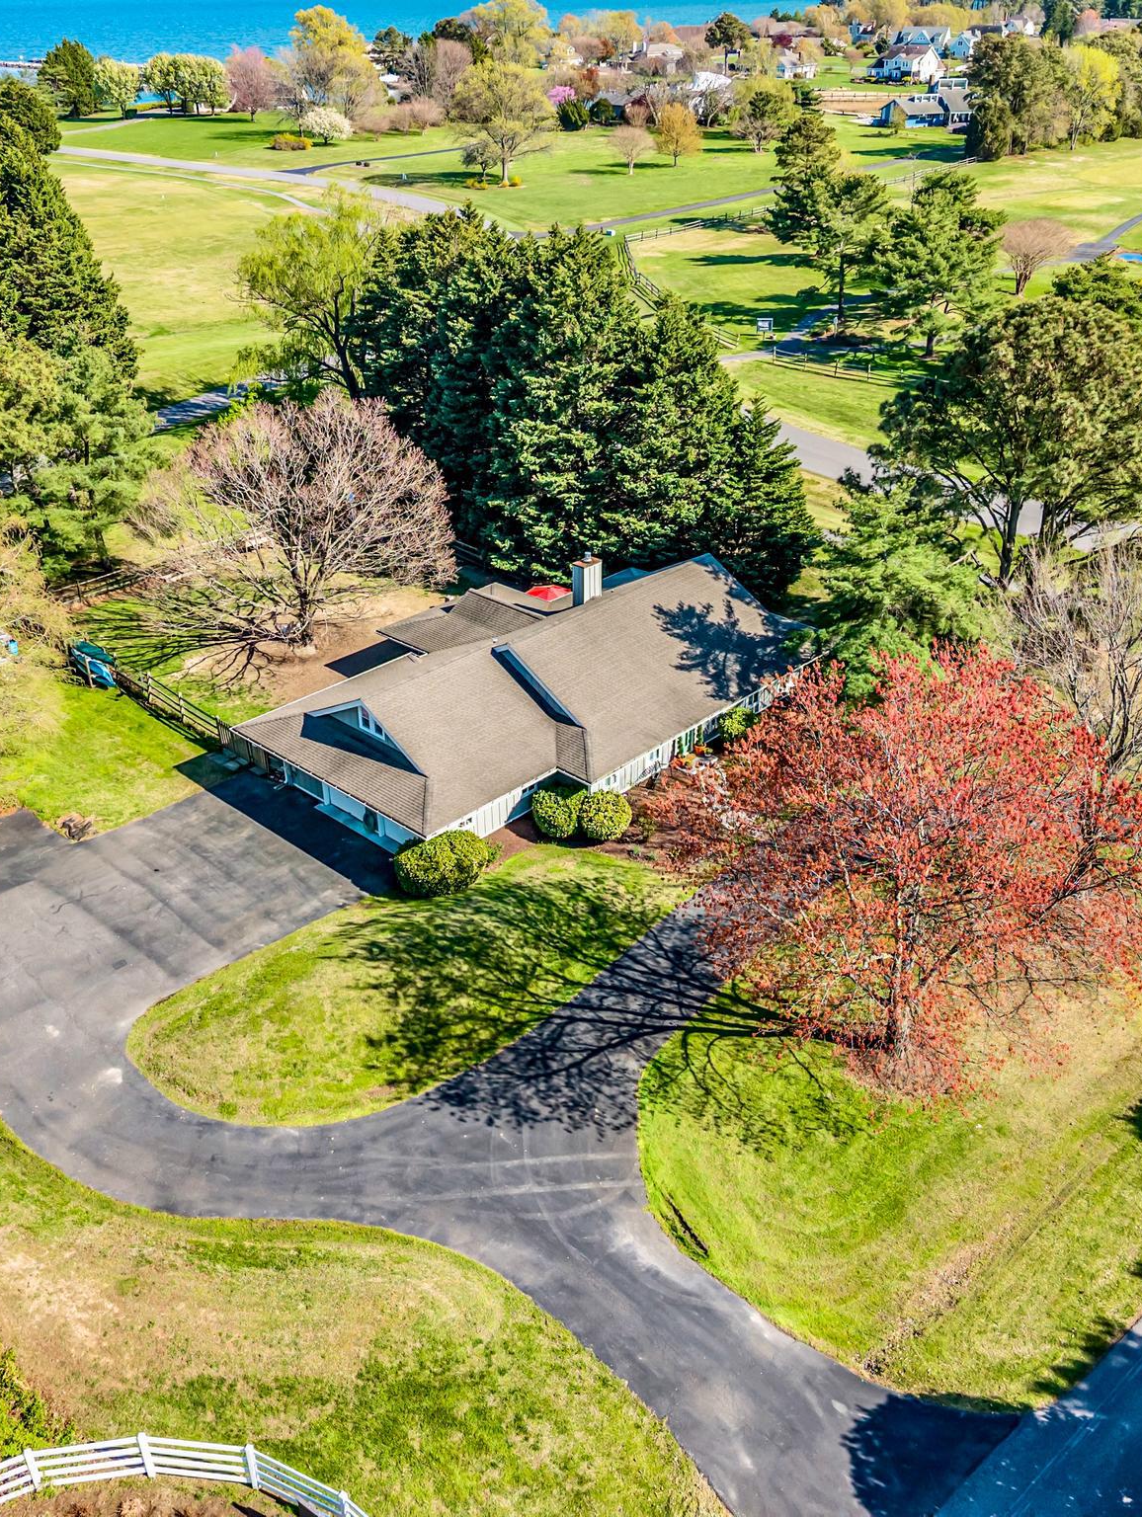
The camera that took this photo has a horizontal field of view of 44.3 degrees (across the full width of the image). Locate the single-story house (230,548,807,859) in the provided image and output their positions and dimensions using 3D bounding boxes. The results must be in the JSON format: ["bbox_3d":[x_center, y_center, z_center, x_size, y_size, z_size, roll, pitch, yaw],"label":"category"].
[{"bbox_3d":[-1.405,-3.572,56.575,15.100,5.500,22.200,25,38,37],"label":"single-story house"}]

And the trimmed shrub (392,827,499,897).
[{"bbox_3d":[-4.673,3.865,51.201,3.400,2.000,2.900,-3,30,-5],"label":"trimmed shrub"}]

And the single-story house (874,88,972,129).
[{"bbox_3d":[74.906,-135.070,290.468,20.000,6.500,10.000,-13,32,-22],"label":"single-story house"}]

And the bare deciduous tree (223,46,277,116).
[{"bbox_3d":[-64.584,-135.835,282.530,11.000,13.200,11.000,0,29,0],"label":"bare deciduous tree"}]

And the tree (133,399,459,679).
[{"bbox_3d":[-13.316,-10.920,66.957,15.390,12.000,14.930,-6,30,-10],"label":"tree"}]

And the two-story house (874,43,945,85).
[{"bbox_3d":[90.167,-187.892,379.314,10.000,8.500,16.000,-22,36,-34],"label":"two-story house"}]

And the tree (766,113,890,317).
[{"bbox_3d":[23.186,-48.150,126.633,10.840,17.300,10.520,5,30,9],"label":"tree"}]

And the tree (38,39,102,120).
[{"bbox_3d":[-107.070,-145.218,300.235,12.860,15.000,12.470,-9,31,-15],"label":"tree"}]

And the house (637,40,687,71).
[{"bbox_3d":[26.669,-207.120,415.228,15.500,6.600,12.000,0,29,0],"label":"house"}]

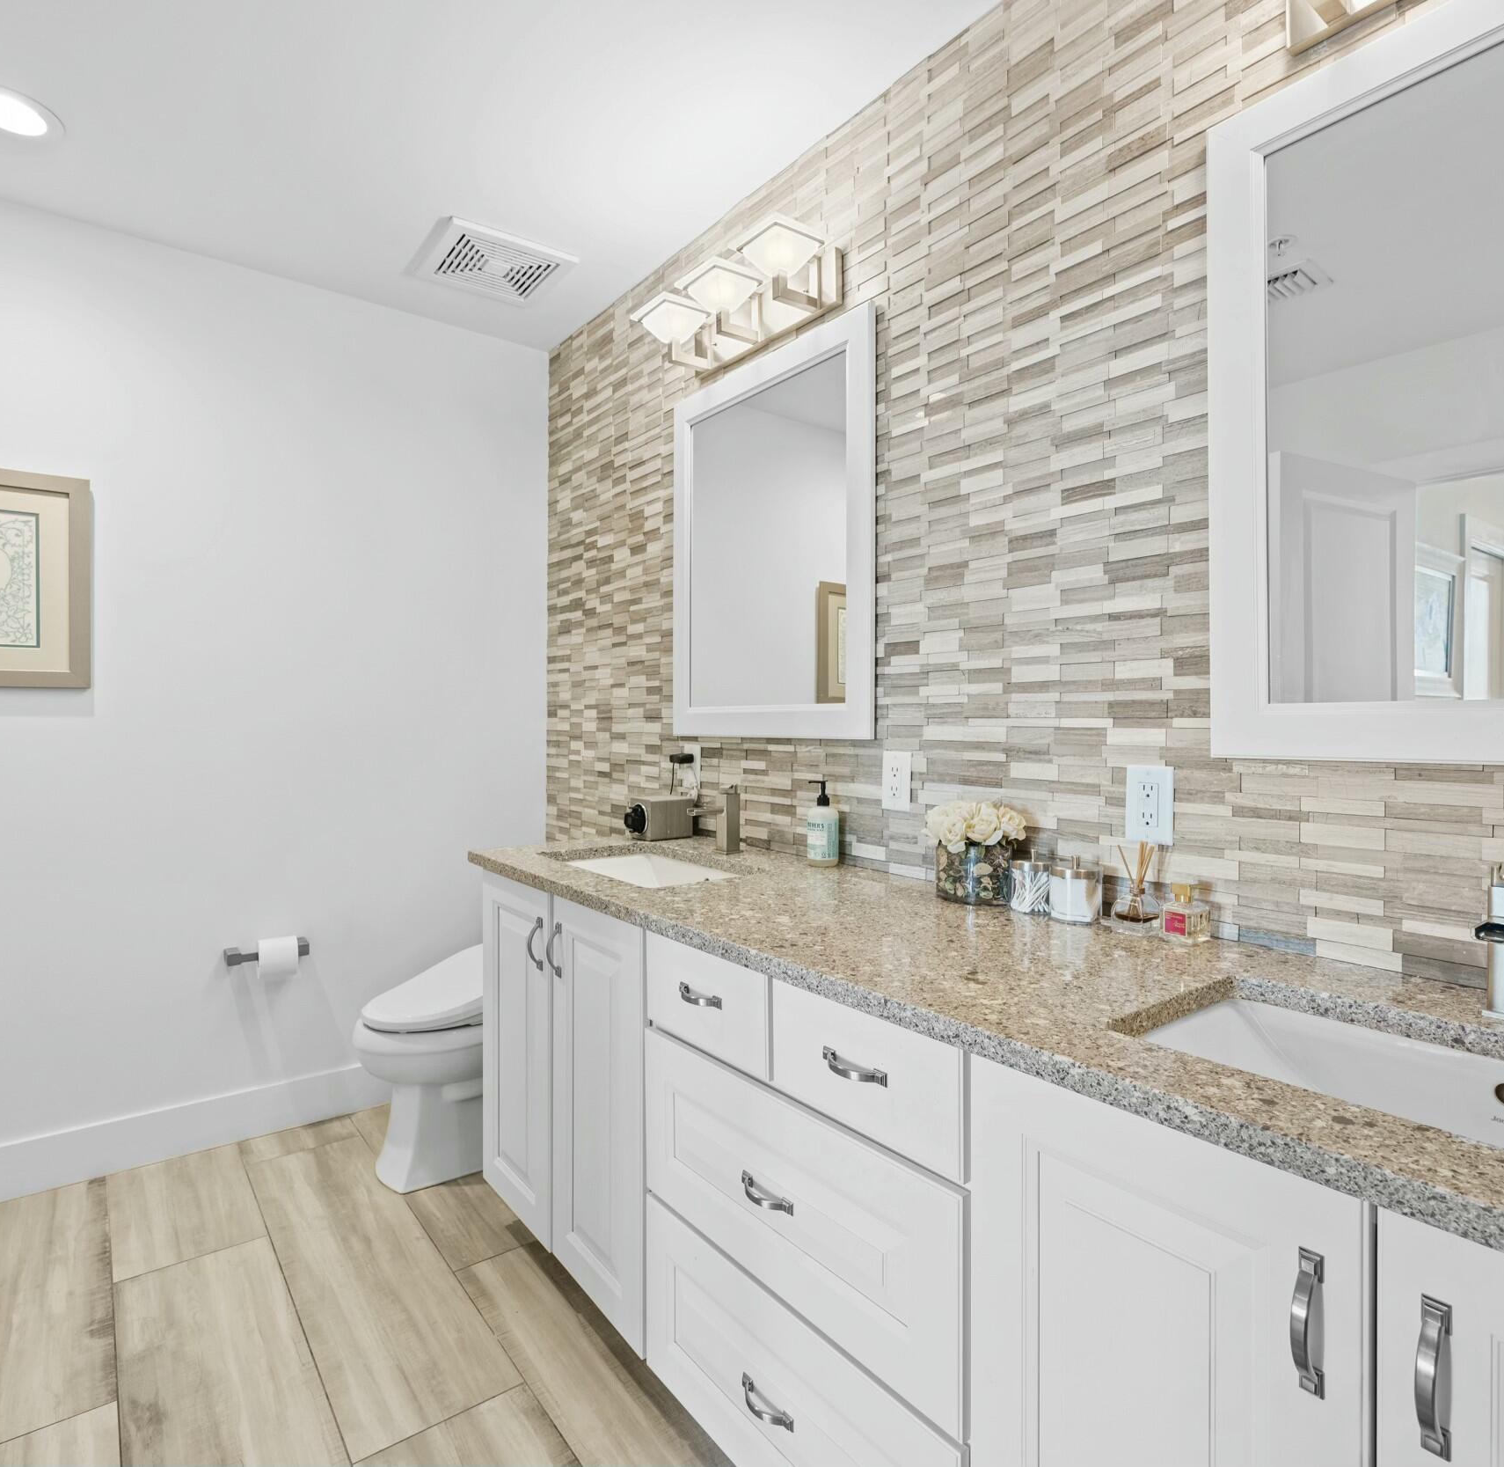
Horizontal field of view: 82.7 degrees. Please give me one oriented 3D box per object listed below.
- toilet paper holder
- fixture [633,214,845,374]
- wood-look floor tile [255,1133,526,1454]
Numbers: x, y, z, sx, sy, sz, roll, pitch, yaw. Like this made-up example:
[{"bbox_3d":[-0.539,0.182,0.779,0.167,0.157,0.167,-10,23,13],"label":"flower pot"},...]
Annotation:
[{"bbox_3d":[-1.354,0.615,2.391,0.205,0.040,0.075,0,1,-38],"label":"toilet paper holder"},{"bbox_3d":[-0.057,-0.977,1.986,0.180,0.132,0.575,0,1,-38],"label":"fixture"},{"bbox_3d":[-0.887,1.175,1.928,0.284,0.010,1.178,0,1,-38],"label":"wood-look floor tile"}]

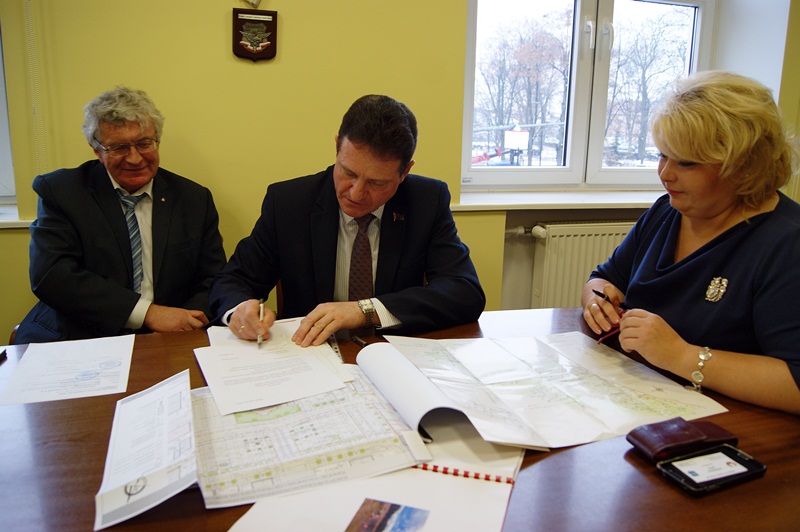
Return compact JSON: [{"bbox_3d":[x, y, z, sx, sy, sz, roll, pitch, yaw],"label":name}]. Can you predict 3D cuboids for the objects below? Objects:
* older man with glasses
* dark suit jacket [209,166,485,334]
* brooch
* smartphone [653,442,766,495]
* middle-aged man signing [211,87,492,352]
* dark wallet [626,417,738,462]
[{"bbox_3d":[-0.634,0.230,1.411,0.580,1.280,0.720,-4,13,-22],"label":"older man with glasses"},{"bbox_3d":[-0.101,0.073,1.498,0.610,0.640,0.500,-1,12,-10],"label":"dark suit jacket"},{"bbox_3d":[0.581,0.043,1.101,0.013,0.049,0.038,-2,25,-47],"label":"brooch"},{"bbox_3d":[0.414,0.271,0.798,0.131,0.013,0.065,-5,13,-26],"label":"smartphone"},{"bbox_3d":[-0.105,0.236,1.451,0.620,1.270,0.700,-1,12,-10],"label":"middle-aged man signing"},{"bbox_3d":[0.405,0.250,0.864,0.141,0.026,0.060,-3,13,-20],"label":"dark wallet"}]

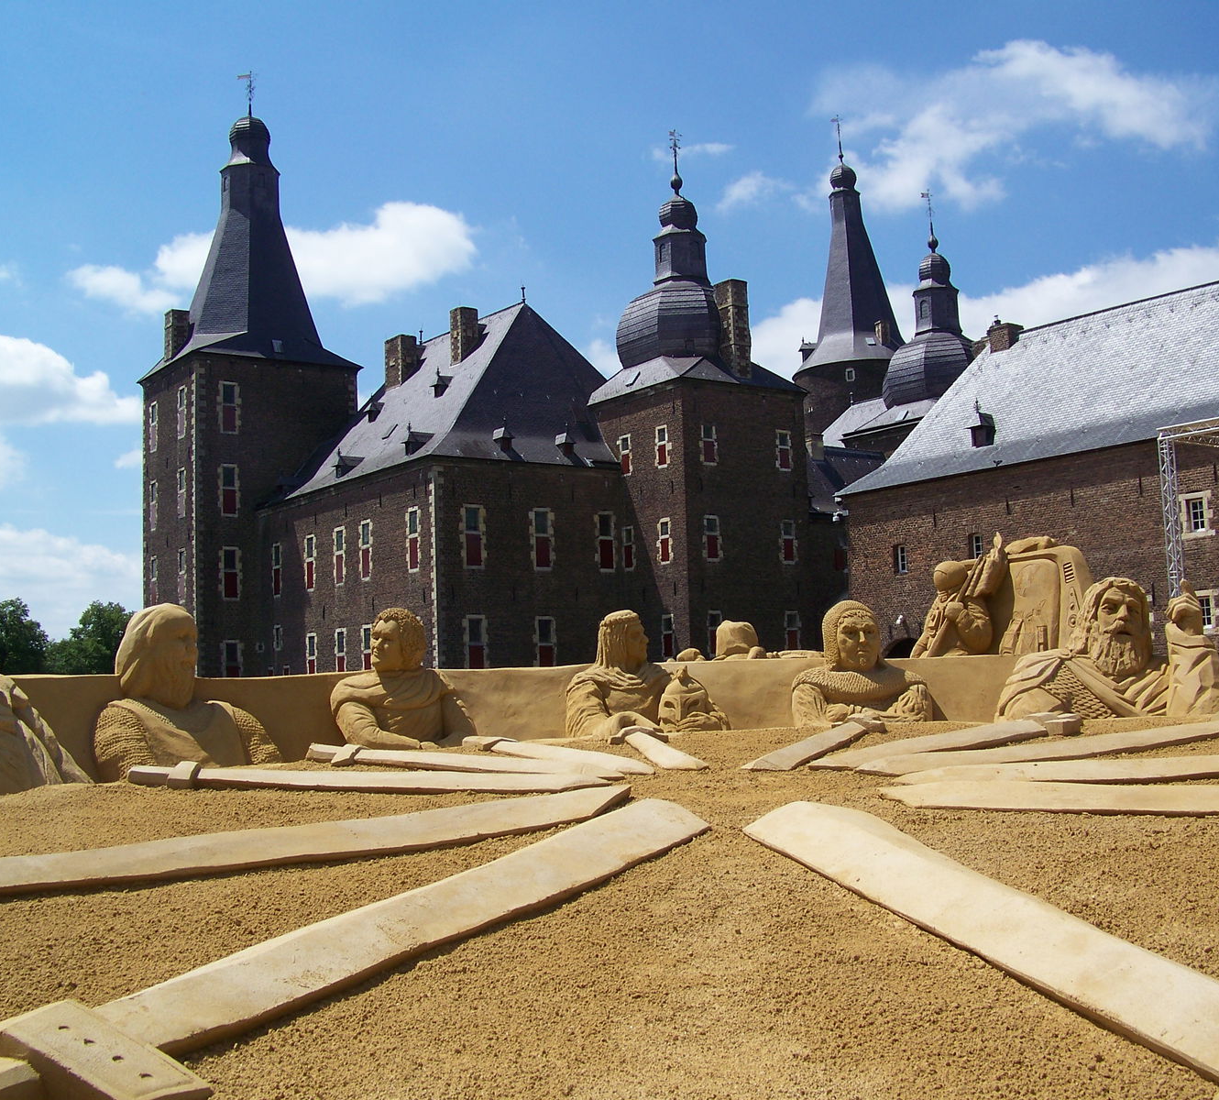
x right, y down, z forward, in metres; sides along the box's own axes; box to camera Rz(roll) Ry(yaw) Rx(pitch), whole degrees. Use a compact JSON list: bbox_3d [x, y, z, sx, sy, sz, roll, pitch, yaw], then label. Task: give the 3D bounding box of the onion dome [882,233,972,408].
[{"bbox_3d":[16.587,-11.586,76.945,5.774,8.800,5.774,2,-7,-35],"label":"onion dome"}]

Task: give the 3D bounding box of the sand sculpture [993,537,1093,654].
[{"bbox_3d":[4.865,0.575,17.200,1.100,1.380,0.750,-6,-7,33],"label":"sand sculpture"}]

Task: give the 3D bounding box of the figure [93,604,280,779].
[{"bbox_3d":[-2.400,0.798,8.600,0.620,0.970,0.920,-7,-8,41],"label":"figure"}]

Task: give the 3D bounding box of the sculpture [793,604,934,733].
[{"bbox_3d":[1.632,0.762,9.900,0.900,0.880,0.620,-3,-6,7],"label":"sculpture"}]

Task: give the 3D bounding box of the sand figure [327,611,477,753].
[{"bbox_3d":[-1.169,0.727,8.600,0.780,0.810,0.550,0,-6,-21],"label":"sand figure"}]

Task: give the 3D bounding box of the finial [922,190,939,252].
[{"bbox_3d":[16.306,-16.801,77.506,0.750,3.175,0.520,1,-7,-30],"label":"finial"}]

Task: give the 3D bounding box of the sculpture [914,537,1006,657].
[{"bbox_3d":[3.876,0.568,17.000,0.750,1.360,0.850,4,-8,-43],"label":"sculpture"}]

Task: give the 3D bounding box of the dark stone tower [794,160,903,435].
[{"bbox_3d":[15.701,-6.870,96.842,7.523,36.839,7.523,2,-7,-35],"label":"dark stone tower"}]

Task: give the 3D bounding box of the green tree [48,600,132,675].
[{"bbox_3d":[-33.917,8.151,100.000,6.300,9.600,6.300,-2,-6,0],"label":"green tree"}]

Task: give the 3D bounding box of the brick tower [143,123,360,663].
[{"bbox_3d":[-18.830,-6.123,79.689,8.802,34.273,8.802,2,-7,-35],"label":"brick tower"}]

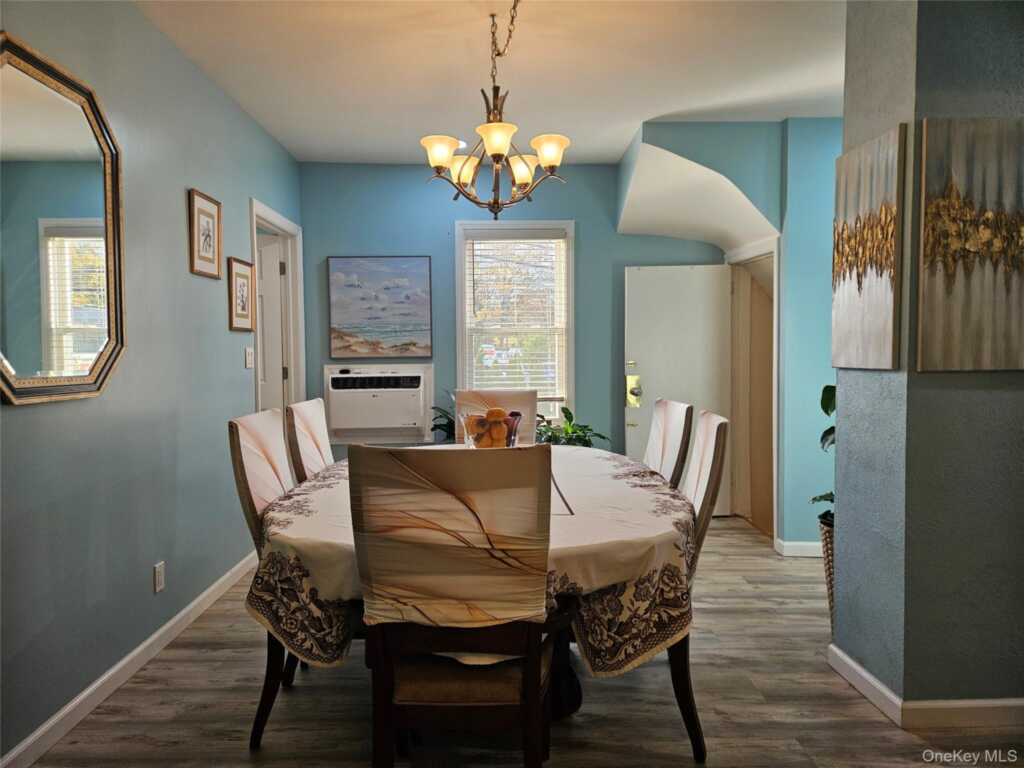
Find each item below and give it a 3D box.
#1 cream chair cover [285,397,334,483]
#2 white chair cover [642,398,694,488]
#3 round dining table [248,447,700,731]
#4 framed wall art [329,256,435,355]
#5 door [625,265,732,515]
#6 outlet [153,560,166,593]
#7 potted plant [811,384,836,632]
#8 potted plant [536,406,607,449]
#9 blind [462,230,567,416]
[{"bbox_3d":[-0.805,0.301,2.787,0.140,0.460,0.430,-1,3,-2],"label":"cream chair cover"},{"bbox_3d":[0.595,0.306,2.784,0.160,0.470,0.430,-1,3,-5],"label":"white chair cover"},{"bbox_3d":[-0.099,0.735,2.534,1.360,0.765,1.950,-1,3,-2],"label":"round dining table"},{"bbox_3d":[-0.974,-0.568,5.070,0.761,0.756,0.035,-1,3,-2],"label":"framed wall art"},{"bbox_3d":[1.245,0.048,5.099,0.776,1.859,0.045,0,3,7],"label":"door"},{"bbox_3d":[-1.465,0.811,2.839,0.012,0.117,0.075,0,3,-2],"label":"outlet"},{"bbox_3d":[1.524,0.507,2.949,0.480,1.200,0.480,0,3,-2],"label":"potted plant"},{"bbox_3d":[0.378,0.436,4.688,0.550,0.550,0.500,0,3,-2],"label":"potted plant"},{"bbox_3d":[0.022,-0.465,5.016,0.760,1.290,0.050,0,3,-2],"label":"blind"}]

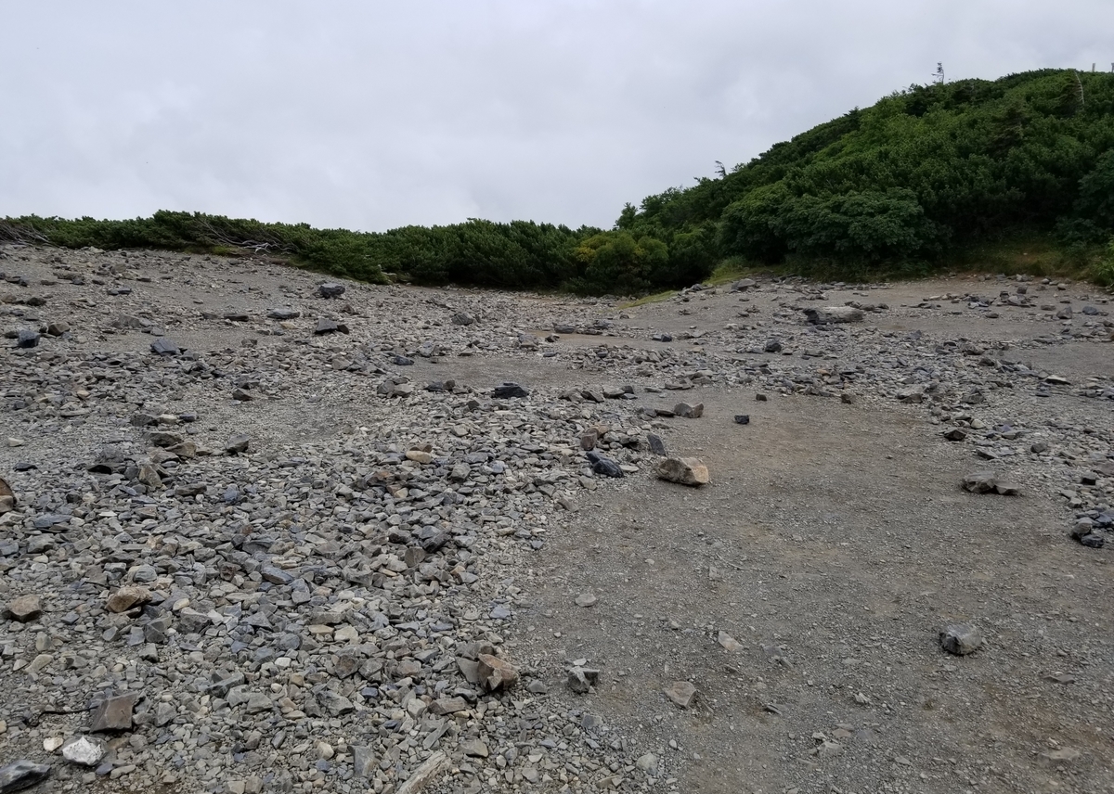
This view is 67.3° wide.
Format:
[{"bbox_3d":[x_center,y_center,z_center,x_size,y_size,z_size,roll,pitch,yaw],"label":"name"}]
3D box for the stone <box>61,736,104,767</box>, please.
[{"bbox_3d":[-1.484,1.109,2.620,0.122,0.070,0.100,-1,4,-25],"label":"stone"}]

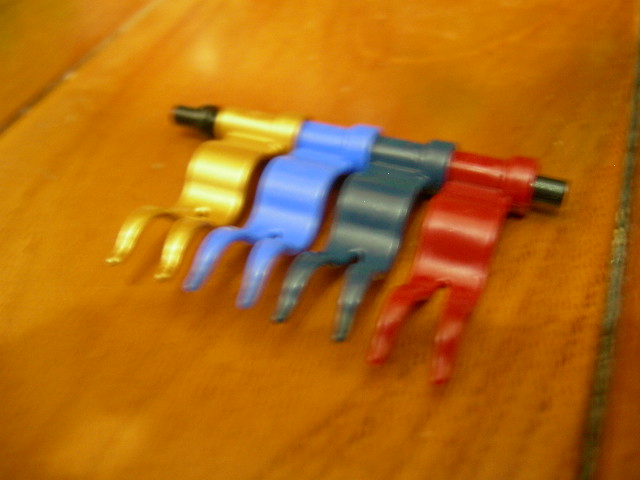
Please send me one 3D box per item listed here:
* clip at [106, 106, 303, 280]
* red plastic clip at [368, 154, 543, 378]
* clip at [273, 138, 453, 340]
[{"bbox_3d":[-0.014,-0.007,0.086,0.013,0.008,0.033,14,43,18],"label":"clip"},{"bbox_3d":[0.016,0.001,0.077,0.013,0.008,0.033,14,51,18],"label":"red plastic clip"},{"bbox_3d":[0.006,-0.002,0.080,0.013,0.008,0.033,14,46,18],"label":"clip"}]

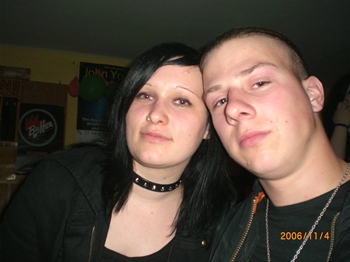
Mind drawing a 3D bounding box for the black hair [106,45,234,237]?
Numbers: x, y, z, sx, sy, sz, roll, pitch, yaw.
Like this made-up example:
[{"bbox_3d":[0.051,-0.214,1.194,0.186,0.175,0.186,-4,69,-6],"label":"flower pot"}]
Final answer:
[{"bbox_3d":[-0.006,0.010,0.720,0.240,0.345,0.220,3,-6,10],"label":"black hair"}]

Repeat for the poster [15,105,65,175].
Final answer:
[{"bbox_3d":[-0.935,0.060,2.700,0.300,0.480,0.012,3,-8,-17],"label":"poster"}]

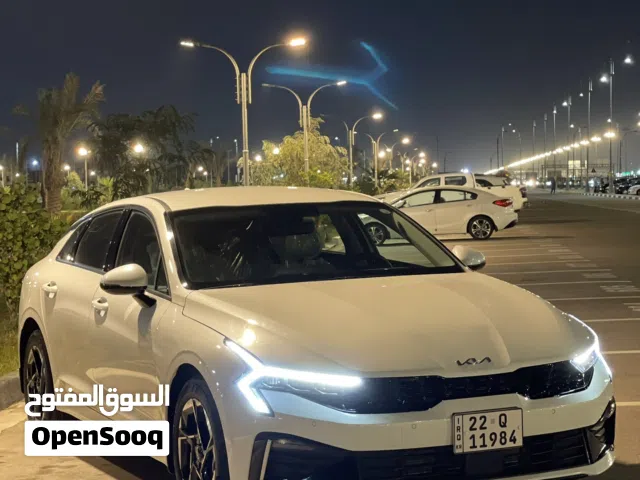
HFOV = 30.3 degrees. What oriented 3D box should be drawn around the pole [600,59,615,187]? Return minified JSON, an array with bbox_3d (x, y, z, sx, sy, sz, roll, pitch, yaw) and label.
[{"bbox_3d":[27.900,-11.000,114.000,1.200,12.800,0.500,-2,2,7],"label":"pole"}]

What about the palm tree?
[{"bbox_3d":[-7.520,-2.250,34.000,2.600,5.100,2.600,-2,2,7],"label":"palm tree"}]

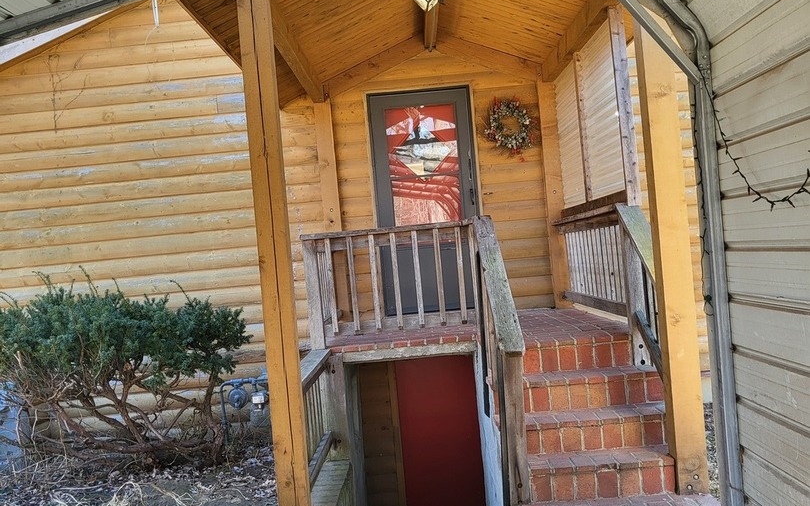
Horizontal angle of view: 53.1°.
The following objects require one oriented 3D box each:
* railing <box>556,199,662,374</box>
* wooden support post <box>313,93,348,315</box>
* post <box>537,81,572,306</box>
[{"bbox_3d":[1.449,0.245,5.798,0.157,1.106,3.014,-5,0,1],"label":"railing"},{"bbox_3d":[-0.660,-0.347,7.417,0.144,2.048,0.142,-5,0,1],"label":"wooden support post"},{"bbox_3d":[1.381,-0.521,7.385,0.147,2.048,0.142,-5,0,1],"label":"post"}]

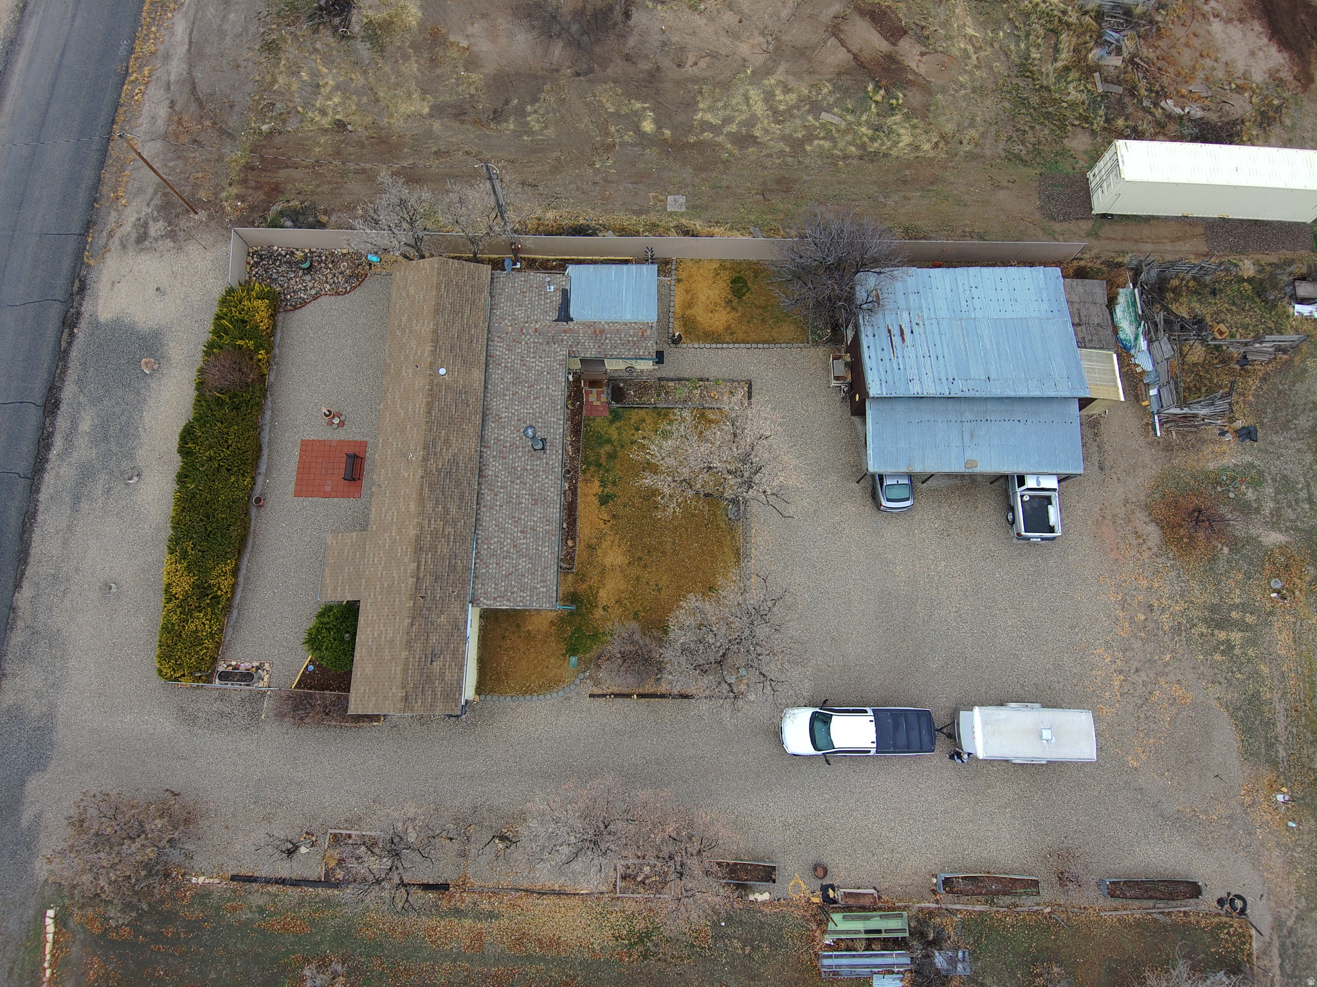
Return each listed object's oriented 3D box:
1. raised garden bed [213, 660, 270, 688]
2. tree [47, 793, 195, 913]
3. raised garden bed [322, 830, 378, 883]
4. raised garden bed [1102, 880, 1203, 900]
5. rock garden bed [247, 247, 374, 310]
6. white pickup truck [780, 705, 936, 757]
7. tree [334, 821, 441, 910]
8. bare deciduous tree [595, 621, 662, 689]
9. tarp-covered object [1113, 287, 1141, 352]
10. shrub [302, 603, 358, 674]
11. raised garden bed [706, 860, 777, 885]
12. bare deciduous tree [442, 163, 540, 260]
[{"bbox_3d":[-19.218,8.284,36.710,2.540,0.600,1.300,4,75,0],"label":"raised garden bed"},{"bbox_3d":[-22.194,14.791,33.323,5.530,4.600,4.560,0,76,-1],"label":"tree"},{"bbox_3d":[-13.448,16.104,35.335,2.500,0.320,2.200,3,76,0],"label":"raised garden bed"},{"bbox_3d":[21.815,17.543,35.386,4.250,0.550,0.820,0,76,-1],"label":"raised garden bed"},{"bbox_3d":[-18.634,-11.307,42.004,6.700,0.250,3.780,1,76,-1],"label":"rock garden bed"},{"bbox_3d":[8.957,10.679,35.831,6.750,1.980,2.080,1,76,-1],"label":"white pickup truck"},{"bbox_3d":[-11.236,15.348,33.146,4.356,3.500,3.564,0,75,-1],"label":"tree"},{"bbox_3d":[-1.356,7.362,36.429,3.030,2.700,3.020,0,76,-1],"label":"bare deciduous tree"},{"bbox_3d":[24.468,-9.040,41.889,1.150,1.100,3.150,2,75,-1],"label":"tarp-covered object"},{"bbox_3d":[-14.642,6.593,36.575,2.970,2.400,3.150,0,76,-1],"label":"shrub"},{"bbox_3d":[3.642,16.699,35.349,3.120,0.500,0.820,3,76,0],"label":"raised garden bed"},{"bbox_3d":[-8.539,-14.007,40.672,4.600,4.600,4.300,0,75,-1],"label":"bare deciduous tree"}]

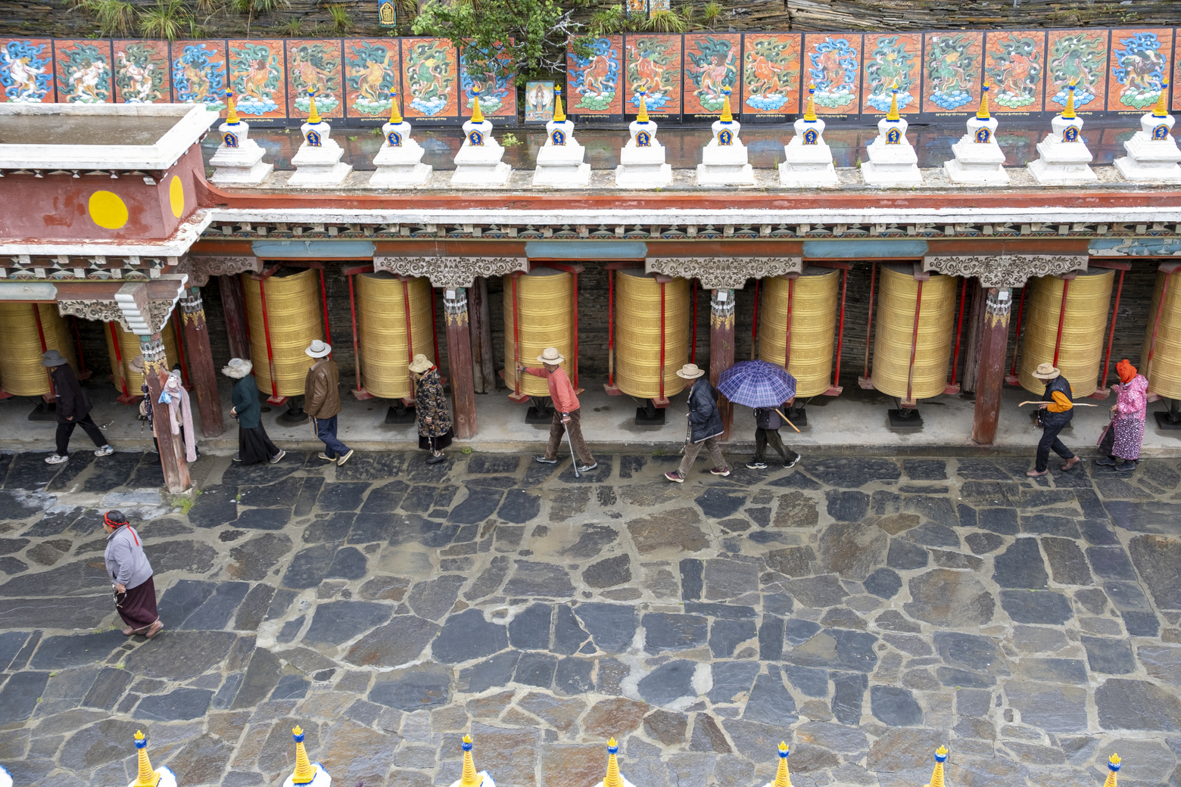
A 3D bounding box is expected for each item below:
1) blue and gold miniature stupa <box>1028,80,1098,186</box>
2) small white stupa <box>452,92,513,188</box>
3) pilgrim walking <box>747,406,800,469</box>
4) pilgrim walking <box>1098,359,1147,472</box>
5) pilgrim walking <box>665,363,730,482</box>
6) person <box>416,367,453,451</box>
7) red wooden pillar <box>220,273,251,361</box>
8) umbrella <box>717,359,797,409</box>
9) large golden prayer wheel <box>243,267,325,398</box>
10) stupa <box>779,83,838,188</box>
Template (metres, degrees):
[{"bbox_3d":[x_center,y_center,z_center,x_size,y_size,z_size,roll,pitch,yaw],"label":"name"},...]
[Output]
[{"bbox_3d":[5.813,-3.225,16.377,0.690,1.160,0.710,-1,25,1],"label":"blue and gold miniature stupa"},{"bbox_3d":[-1.413,-3.325,17.164,0.717,1.179,0.717,0,25,4],"label":"small white stupa"},{"bbox_3d":[2.433,0.272,17.587,0.680,1.548,0.500,0,25,2],"label":"pilgrim walking"},{"bbox_3d":[6.688,0.269,16.860,0.554,1.523,0.490,0,25,4],"label":"pilgrim walking"},{"bbox_3d":[1.382,0.367,17.354,0.800,1.608,0.550,0,25,2],"label":"pilgrim walking"},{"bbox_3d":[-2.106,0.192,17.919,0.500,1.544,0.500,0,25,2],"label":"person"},{"bbox_3d":[-5.100,-1.169,19.263,0.300,2.420,0.300,0,26,2],"label":"red wooden pillar"},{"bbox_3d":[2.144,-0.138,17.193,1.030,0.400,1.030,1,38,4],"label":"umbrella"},{"bbox_3d":[-4.095,-0.922,18.145,0.969,1.699,0.969,-1,25,1],"label":"large golden prayer wheel"},{"bbox_3d":[2.745,-3.293,16.894,0.717,1.179,0.717,0,25,4],"label":"stupa"}]

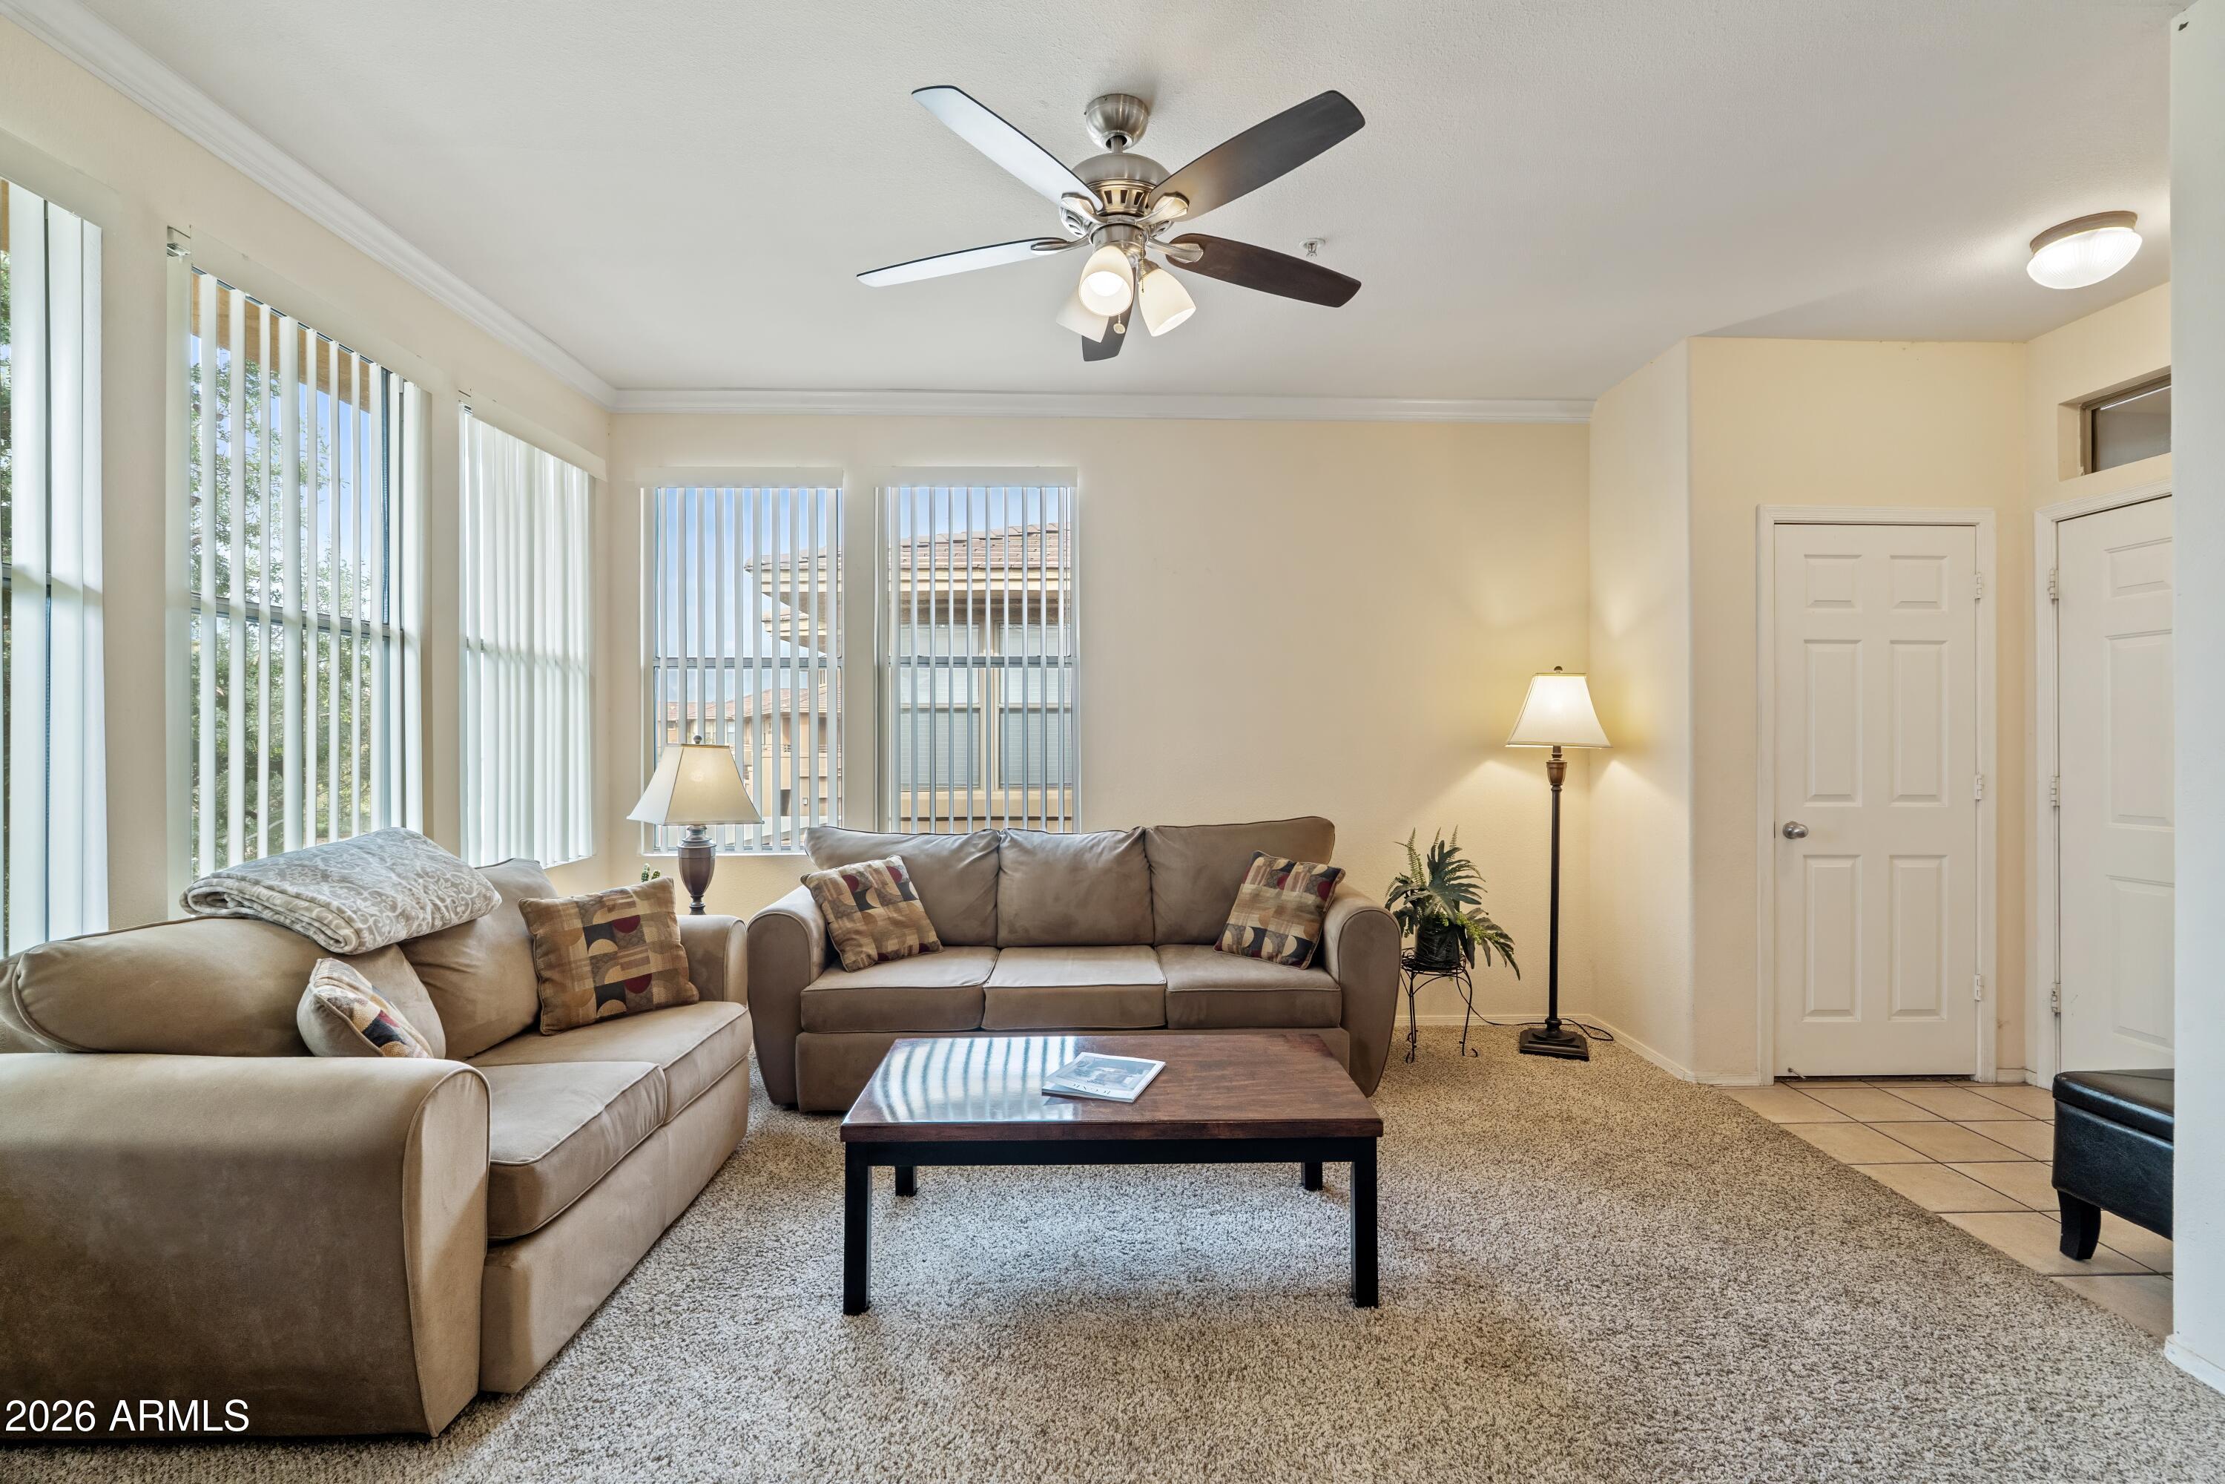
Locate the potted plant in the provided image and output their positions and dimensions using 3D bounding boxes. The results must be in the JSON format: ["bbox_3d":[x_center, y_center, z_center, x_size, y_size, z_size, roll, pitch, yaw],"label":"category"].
[{"bbox_3d":[1.378,0.650,4.032,0.520,0.590,0.460,0,0,0],"label":"potted plant"}]

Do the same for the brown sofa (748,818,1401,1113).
[{"bbox_3d":[-0.135,0.790,3.837,2.270,0.935,0.890,0,0,-3],"label":"brown sofa"}]

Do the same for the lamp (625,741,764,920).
[{"bbox_3d":[-1.557,0.335,3.701,0.370,0.715,0.370,0,0,-44],"label":"lamp"}]

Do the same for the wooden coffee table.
[{"bbox_3d":[-0.006,1.046,2.490,1.205,0.425,0.620,0,0,-1],"label":"wooden coffee table"}]

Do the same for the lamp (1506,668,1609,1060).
[{"bbox_3d":[1.826,0.474,4.061,0.375,1.560,0.375,0,0,27],"label":"lamp"}]

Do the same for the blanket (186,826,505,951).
[{"bbox_3d":[-1.755,0.349,2.331,0.400,0.145,0.570,19,0,0],"label":"blanket"}]

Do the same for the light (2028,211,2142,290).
[{"bbox_3d":[2.820,-1.425,2.869,0.240,0.116,0.240,0,0,-1],"label":"light"}]

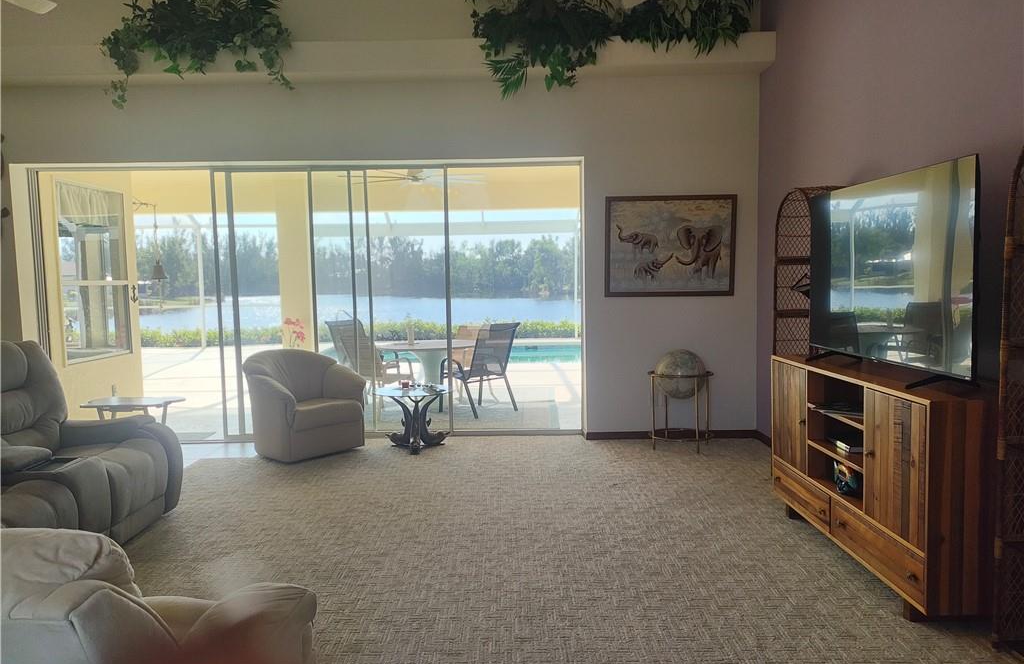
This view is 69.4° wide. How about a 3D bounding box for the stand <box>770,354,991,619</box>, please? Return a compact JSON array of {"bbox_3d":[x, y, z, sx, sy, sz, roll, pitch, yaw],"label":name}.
[{"bbox_3d":[1.808,0.672,3.637,0.459,0.946,1.629,-1,4,-1],"label":"stand"}]

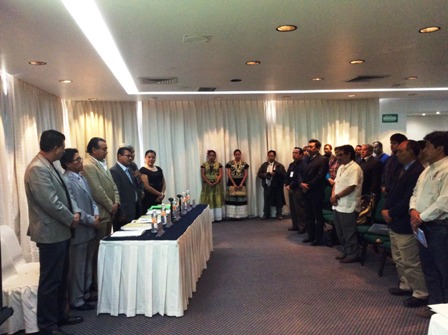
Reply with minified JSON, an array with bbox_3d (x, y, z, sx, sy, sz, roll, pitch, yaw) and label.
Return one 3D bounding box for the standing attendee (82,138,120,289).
[{"bbox_3d":[-1.372,0.552,4.659,0.400,1.750,0.520,0,4,22],"label":"standing attendee"}]

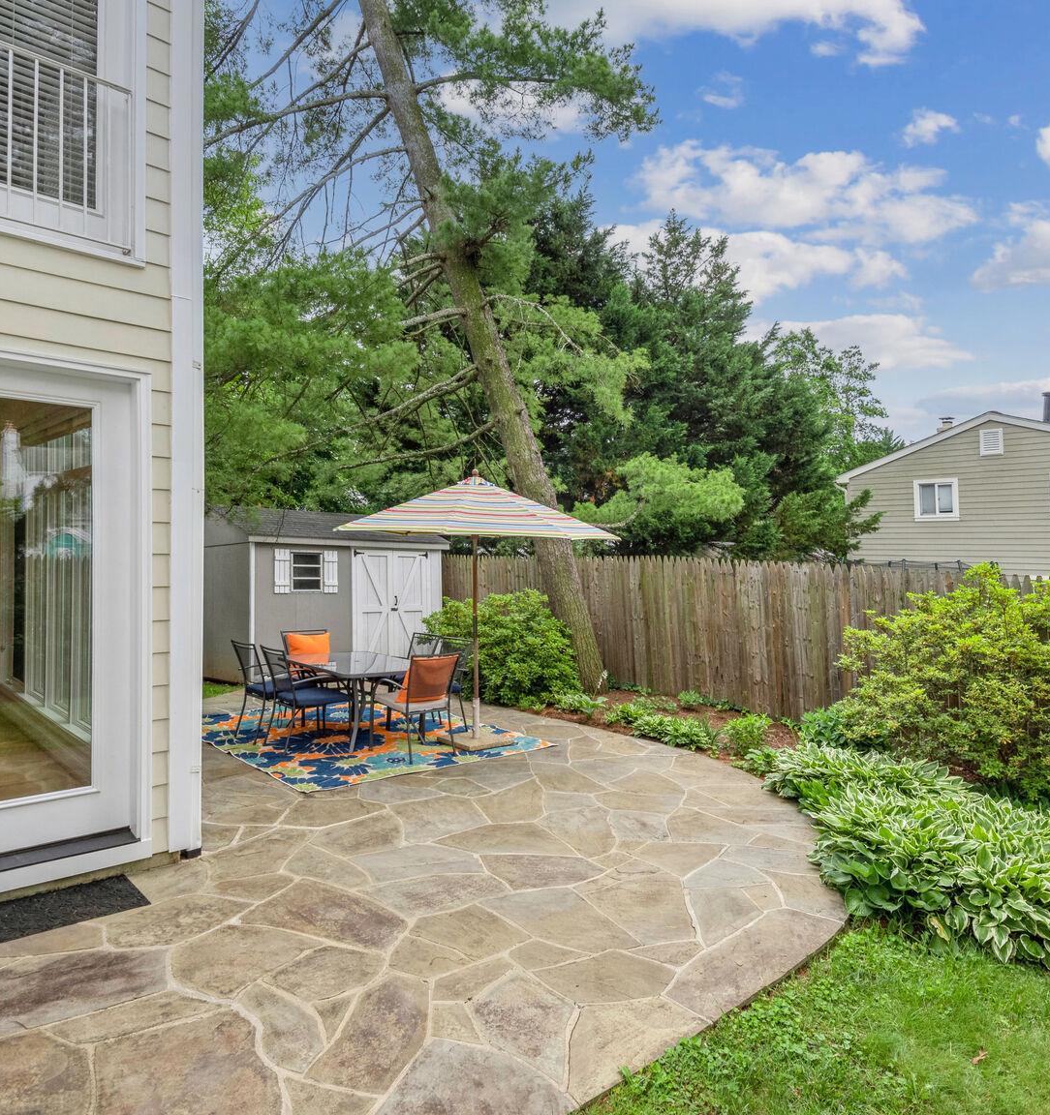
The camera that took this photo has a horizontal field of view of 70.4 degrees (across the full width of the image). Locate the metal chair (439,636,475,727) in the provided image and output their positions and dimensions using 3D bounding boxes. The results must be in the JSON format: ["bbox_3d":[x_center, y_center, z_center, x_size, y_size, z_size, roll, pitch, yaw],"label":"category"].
[{"bbox_3d":[-0.961,1.315,7.583,0.680,0.925,0.600,1,-1,-42],"label":"metal chair"}]

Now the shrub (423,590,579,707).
[{"bbox_3d":[-0.305,1.102,9.636,1.980,1.370,1.650,0,-1,26],"label":"shrub"}]

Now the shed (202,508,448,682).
[{"bbox_3d":[-3.765,0.521,13.310,3.600,2.750,3.450,1,-1,-41],"label":"shed"}]

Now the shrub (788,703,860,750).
[{"bbox_3d":[2.880,1.634,7.099,0.780,0.420,0.720,0,-1,18],"label":"shrub"}]

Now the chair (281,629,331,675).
[{"bbox_3d":[-2.290,1.296,8.054,0.580,0.940,0.660,1,-1,-37],"label":"chair"}]

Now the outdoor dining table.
[{"bbox_3d":[-1.649,1.397,7.328,1.000,0.720,1.620,1,-1,-38],"label":"outdoor dining table"}]

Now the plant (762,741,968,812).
[{"bbox_3d":[2.420,1.540,5.280,1.360,0.380,0.820,0,-1,9],"label":"plant"}]

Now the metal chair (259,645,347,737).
[{"bbox_3d":[-2.076,1.308,7.037,0.680,0.925,0.600,1,-1,-41],"label":"metal chair"}]

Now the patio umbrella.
[{"bbox_3d":[-0.455,0.472,6.964,2.700,2.560,2.700,0,-1,0],"label":"patio umbrella"}]

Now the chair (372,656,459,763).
[{"bbox_3d":[-1.000,1.298,6.712,0.600,0.925,0.680,1,-2,-45],"label":"chair"}]

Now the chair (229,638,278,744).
[{"bbox_3d":[-2.460,1.286,7.294,0.670,0.940,0.570,1,-1,-43],"label":"chair"}]

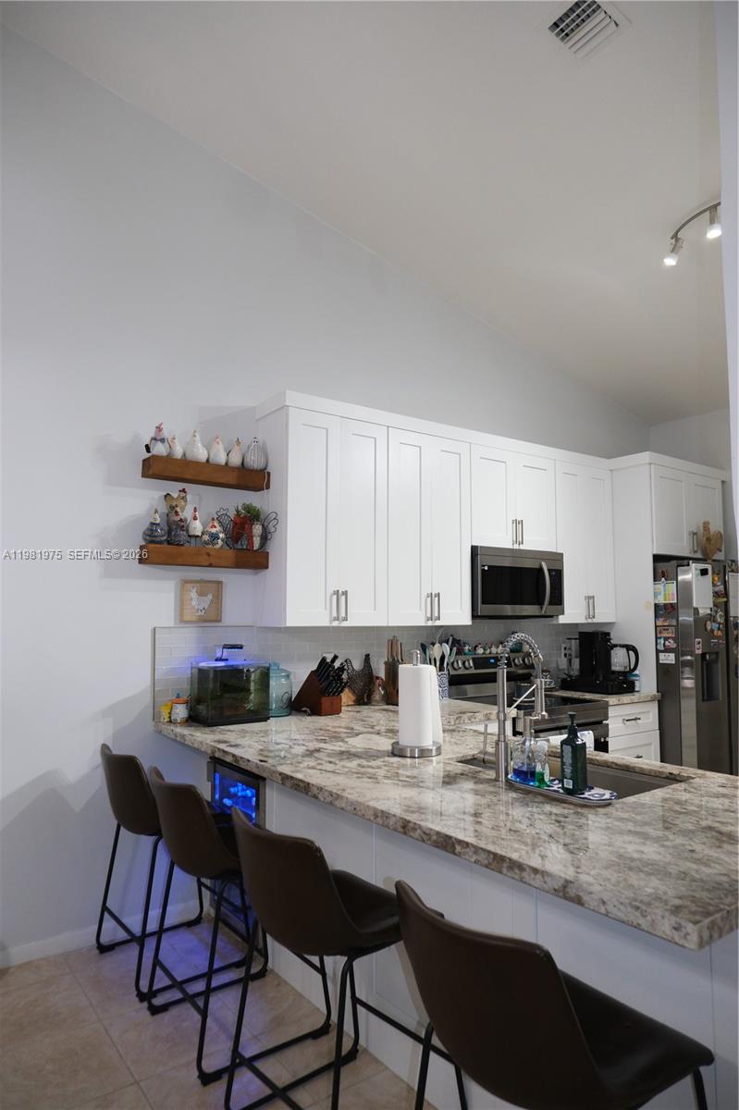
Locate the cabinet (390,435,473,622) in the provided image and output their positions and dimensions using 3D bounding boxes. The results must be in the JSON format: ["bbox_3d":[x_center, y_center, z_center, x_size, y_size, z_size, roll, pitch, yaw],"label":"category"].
[{"bbox_3d":[0.248,-0.132,4.040,0.609,1.056,0.325,4,-6,-36],"label":"cabinet"}]

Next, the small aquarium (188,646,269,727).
[{"bbox_3d":[-0.646,0.588,3.255,0.303,0.337,0.261,4,-6,-36],"label":"small aquarium"}]

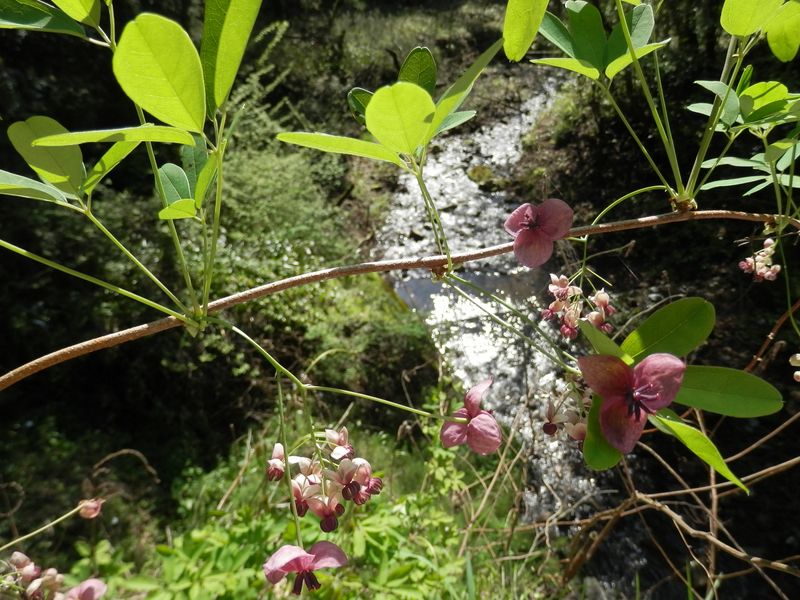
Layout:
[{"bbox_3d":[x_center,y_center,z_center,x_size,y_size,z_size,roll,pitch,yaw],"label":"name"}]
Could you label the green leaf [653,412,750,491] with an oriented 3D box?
[{"bbox_3d":[0.112,0.057,0.218,0.043,0.014,0.009,39,56,13],"label":"green leaf"}]

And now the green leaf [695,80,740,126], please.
[{"bbox_3d":[0.175,-0.110,0.323,0.015,0.031,0.009,-34,-9,8],"label":"green leaf"}]

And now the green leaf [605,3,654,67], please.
[{"bbox_3d":[0.119,-0.140,0.305,0.017,0.045,0.006,32,-13,-12],"label":"green leaf"}]

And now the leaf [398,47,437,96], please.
[{"bbox_3d":[0.010,-0.114,0.308,0.019,0.049,0.006,-2,-15,3],"label":"leaf"}]

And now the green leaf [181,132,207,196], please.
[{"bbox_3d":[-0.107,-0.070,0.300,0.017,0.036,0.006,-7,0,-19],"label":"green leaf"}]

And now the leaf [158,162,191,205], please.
[{"bbox_3d":[-0.121,-0.060,0.310,0.017,0.006,0.034,-37,73,-11],"label":"leaf"}]

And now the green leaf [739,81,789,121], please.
[{"bbox_3d":[0.203,-0.110,0.323,0.035,0.017,0.007,-39,1,-8],"label":"green leaf"}]

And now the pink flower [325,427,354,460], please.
[{"bbox_3d":[-0.027,0.066,0.265,0.013,0.013,0.012,-11,32,-25],"label":"pink flower"}]

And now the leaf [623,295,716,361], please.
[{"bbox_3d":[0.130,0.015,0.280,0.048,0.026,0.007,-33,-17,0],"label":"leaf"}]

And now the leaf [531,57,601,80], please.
[{"bbox_3d":[0.085,-0.118,0.295,0.037,0.005,0.016,4,3,-15],"label":"leaf"}]

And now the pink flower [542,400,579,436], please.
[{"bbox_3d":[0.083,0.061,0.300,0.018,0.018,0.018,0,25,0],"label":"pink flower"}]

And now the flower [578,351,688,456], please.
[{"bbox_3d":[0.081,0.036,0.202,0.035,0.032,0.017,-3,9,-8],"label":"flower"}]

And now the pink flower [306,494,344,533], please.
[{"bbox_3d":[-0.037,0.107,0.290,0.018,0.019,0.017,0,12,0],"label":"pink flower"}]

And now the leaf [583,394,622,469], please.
[{"bbox_3d":[0.081,0.049,0.222,0.017,0.033,0.006,16,0,22],"label":"leaf"}]

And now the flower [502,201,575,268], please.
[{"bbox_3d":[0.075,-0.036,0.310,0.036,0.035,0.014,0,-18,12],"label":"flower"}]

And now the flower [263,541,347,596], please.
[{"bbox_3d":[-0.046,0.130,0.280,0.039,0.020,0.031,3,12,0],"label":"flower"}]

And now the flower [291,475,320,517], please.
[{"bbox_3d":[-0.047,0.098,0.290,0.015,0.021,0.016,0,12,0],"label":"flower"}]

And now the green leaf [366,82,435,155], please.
[{"bbox_3d":[0.002,-0.083,0.269,0.030,0.040,0.007,-14,55,5],"label":"green leaf"}]

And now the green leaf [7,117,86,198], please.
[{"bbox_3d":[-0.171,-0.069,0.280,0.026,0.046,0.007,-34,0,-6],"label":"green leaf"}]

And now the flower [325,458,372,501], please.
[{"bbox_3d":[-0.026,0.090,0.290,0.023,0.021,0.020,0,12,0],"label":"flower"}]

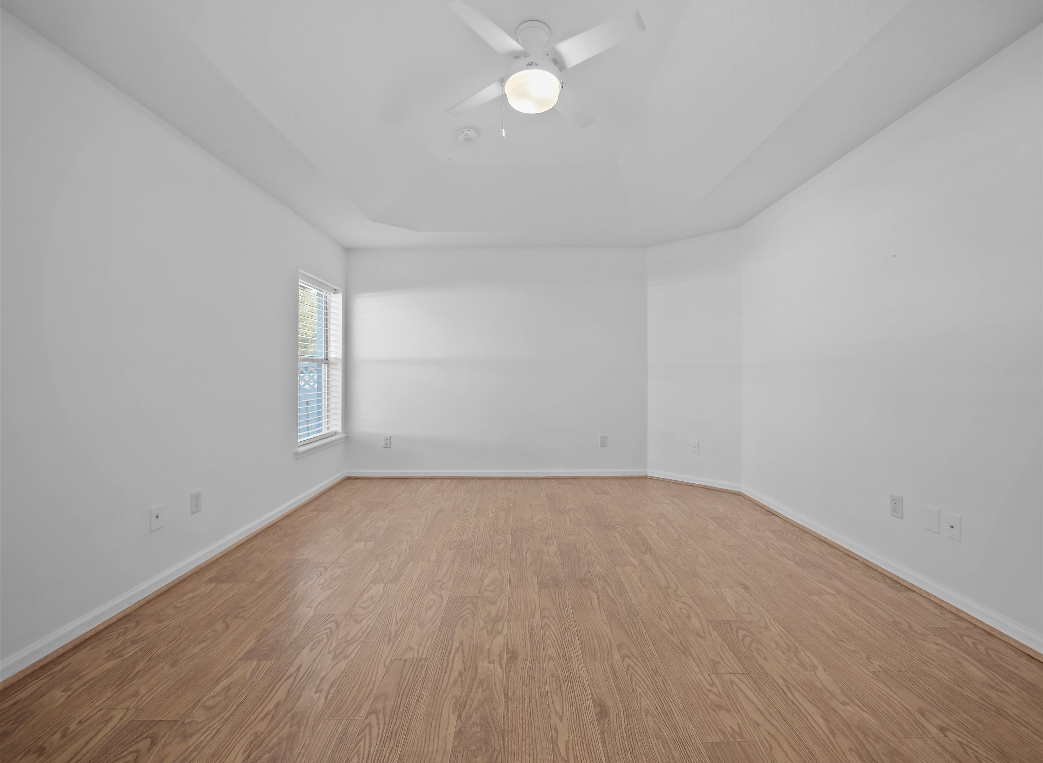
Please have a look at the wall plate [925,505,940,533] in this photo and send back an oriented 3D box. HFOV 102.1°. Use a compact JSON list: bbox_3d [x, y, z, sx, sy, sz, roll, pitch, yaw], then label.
[{"bbox_3d":[1.985,0.662,2.036,0.007,0.122,0.076,0,0,0],"label":"wall plate"}]

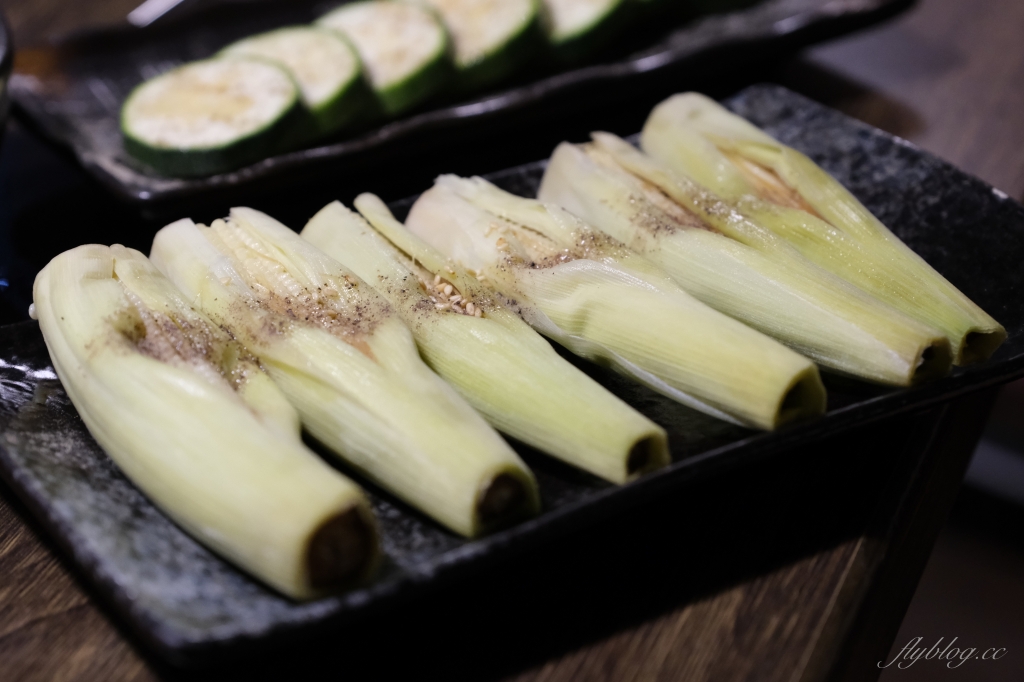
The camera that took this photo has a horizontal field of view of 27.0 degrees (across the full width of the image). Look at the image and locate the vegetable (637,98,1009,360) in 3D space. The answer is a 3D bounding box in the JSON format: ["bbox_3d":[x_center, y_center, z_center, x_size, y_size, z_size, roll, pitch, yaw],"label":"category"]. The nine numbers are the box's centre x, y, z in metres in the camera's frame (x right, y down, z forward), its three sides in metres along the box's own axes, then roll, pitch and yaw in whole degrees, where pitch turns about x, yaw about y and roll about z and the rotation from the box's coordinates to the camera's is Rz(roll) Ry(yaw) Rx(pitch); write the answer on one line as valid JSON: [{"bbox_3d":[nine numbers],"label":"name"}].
[{"bbox_3d":[0.085,-0.036,0.602,0.037,0.029,0.135,-24,41,-24],"label":"vegetable"}]

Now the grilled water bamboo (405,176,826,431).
[{"bbox_3d":[0.024,-0.014,0.578,0.132,0.030,0.040,26,46,35],"label":"grilled water bamboo"}]

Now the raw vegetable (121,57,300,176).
[{"bbox_3d":[-0.098,-0.074,0.698,0.058,0.011,0.058,-7,37,0],"label":"raw vegetable"}]

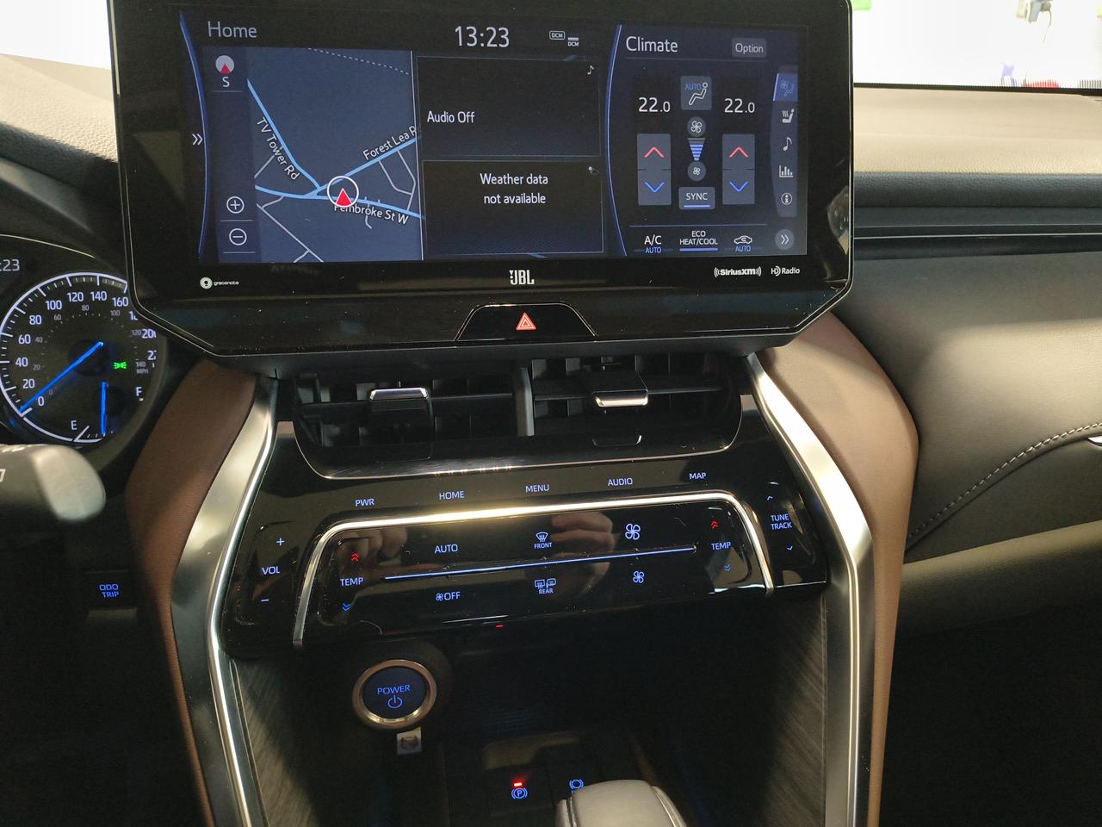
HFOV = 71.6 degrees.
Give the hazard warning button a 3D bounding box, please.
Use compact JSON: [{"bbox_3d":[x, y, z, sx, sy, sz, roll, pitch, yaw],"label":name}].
[{"bbox_3d":[-0.012,-0.044,0.367,0.066,0.017,0.010,-3,-11,-10],"label":"hazard warning button"}]

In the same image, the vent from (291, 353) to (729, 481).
[{"bbox_3d":[-0.014,0.000,0.381,0.214,0.057,0.042,-3,-7,-10],"label":"vent"}]

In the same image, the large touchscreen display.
[{"bbox_3d":[-0.015,-0.129,0.365,0.292,0.110,0.012,-3,7,-10],"label":"large touchscreen display"}]

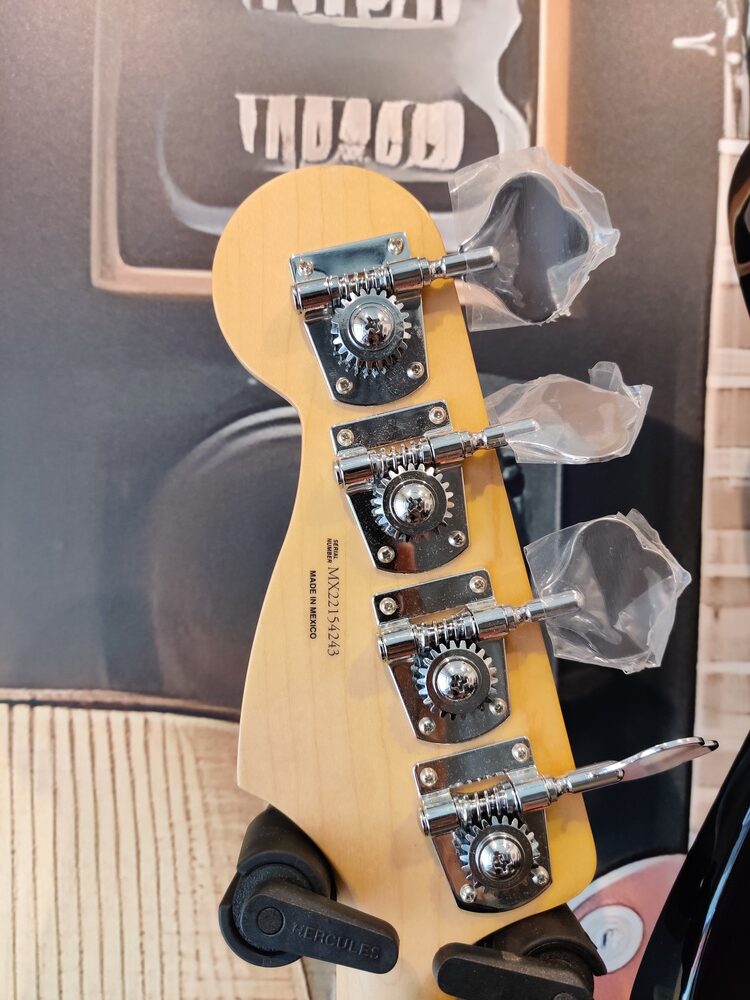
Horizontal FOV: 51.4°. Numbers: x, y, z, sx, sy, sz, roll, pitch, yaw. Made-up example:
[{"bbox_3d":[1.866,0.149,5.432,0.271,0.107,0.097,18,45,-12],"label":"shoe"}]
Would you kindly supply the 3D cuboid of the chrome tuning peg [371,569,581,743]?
[{"bbox_3d":[0.029,0.040,0.202,0.054,0.042,0.012,-14,0,-3],"label":"chrome tuning peg"}]

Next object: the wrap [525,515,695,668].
[{"bbox_3d":[0.062,0.025,0.203,0.041,0.040,0.011,-14,-8,-3],"label":"wrap"}]

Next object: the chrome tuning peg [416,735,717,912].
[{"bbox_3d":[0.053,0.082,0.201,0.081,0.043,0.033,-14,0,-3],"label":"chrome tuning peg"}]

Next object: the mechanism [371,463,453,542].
[{"bbox_3d":[0.010,0.001,0.201,0.021,0.021,0.011,-14,0,-3],"label":"mechanism"}]

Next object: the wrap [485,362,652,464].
[{"bbox_3d":[0.050,-0.021,0.203,0.041,0.013,0.039,-14,40,-3],"label":"wrap"}]

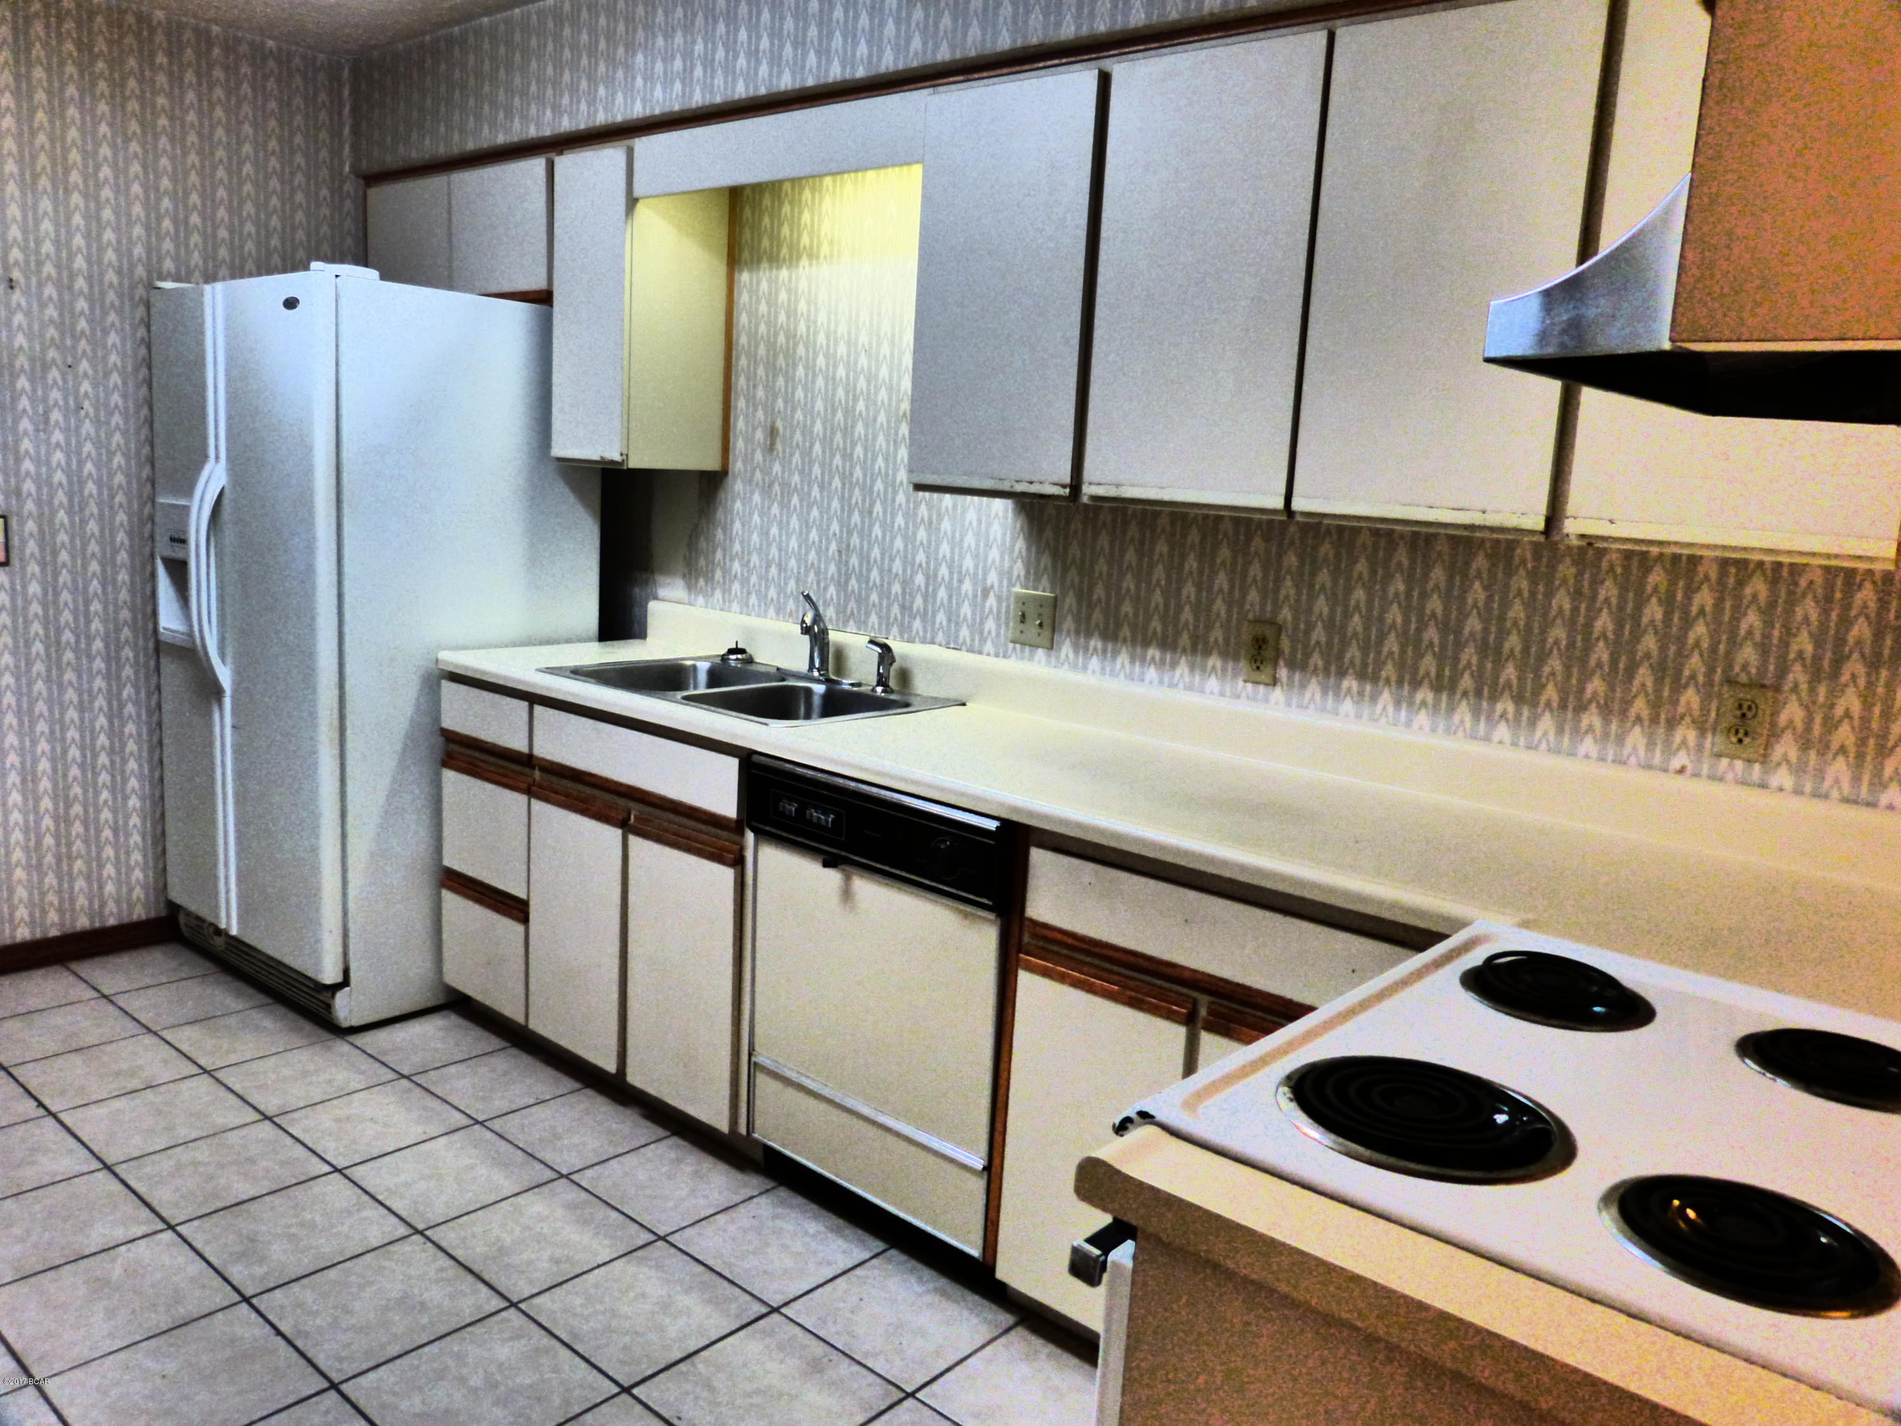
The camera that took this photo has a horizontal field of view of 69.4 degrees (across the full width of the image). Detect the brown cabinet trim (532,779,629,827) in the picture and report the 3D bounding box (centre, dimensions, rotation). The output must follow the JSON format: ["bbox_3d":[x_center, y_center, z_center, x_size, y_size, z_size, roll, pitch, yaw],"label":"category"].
[{"bbox_3d":[-0.798,0.193,2.976,0.346,0.045,0.024,12,12,39],"label":"brown cabinet trim"}]

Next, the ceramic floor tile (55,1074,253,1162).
[{"bbox_3d":[-1.637,0.843,2.853,0.304,0.010,0.300,11,12,40],"label":"ceramic floor tile"}]

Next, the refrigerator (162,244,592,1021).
[{"bbox_3d":[-1.555,-0.201,3.702,0.893,1.792,0.800,11,12,40],"label":"refrigerator"}]

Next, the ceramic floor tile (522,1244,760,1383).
[{"bbox_3d":[-0.507,0.996,2.293,0.304,0.010,0.301,11,12,40],"label":"ceramic floor tile"}]

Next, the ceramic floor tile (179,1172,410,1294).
[{"bbox_3d":[-1.177,0.941,2.478,0.299,0.010,0.299,12,12,39],"label":"ceramic floor tile"}]

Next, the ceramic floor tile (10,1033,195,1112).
[{"bbox_3d":[-1.871,0.799,3.051,0.304,0.010,0.300,11,12,40],"label":"ceramic floor tile"}]

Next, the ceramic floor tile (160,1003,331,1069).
[{"bbox_3d":[-1.676,0.773,3.278,0.304,0.010,0.301,11,12,40],"label":"ceramic floor tile"}]

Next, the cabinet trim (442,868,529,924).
[{"bbox_3d":[-1.090,0.426,3.233,0.361,0.051,0.028,11,12,40],"label":"cabinet trim"}]

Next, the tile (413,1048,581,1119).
[{"bbox_3d":[-1.016,0.838,3.102,0.304,0.010,0.279,11,12,40],"label":"tile"}]

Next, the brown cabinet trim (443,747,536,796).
[{"bbox_3d":[-1.076,0.135,3.206,0.376,0.042,0.024,12,12,39],"label":"brown cabinet trim"}]

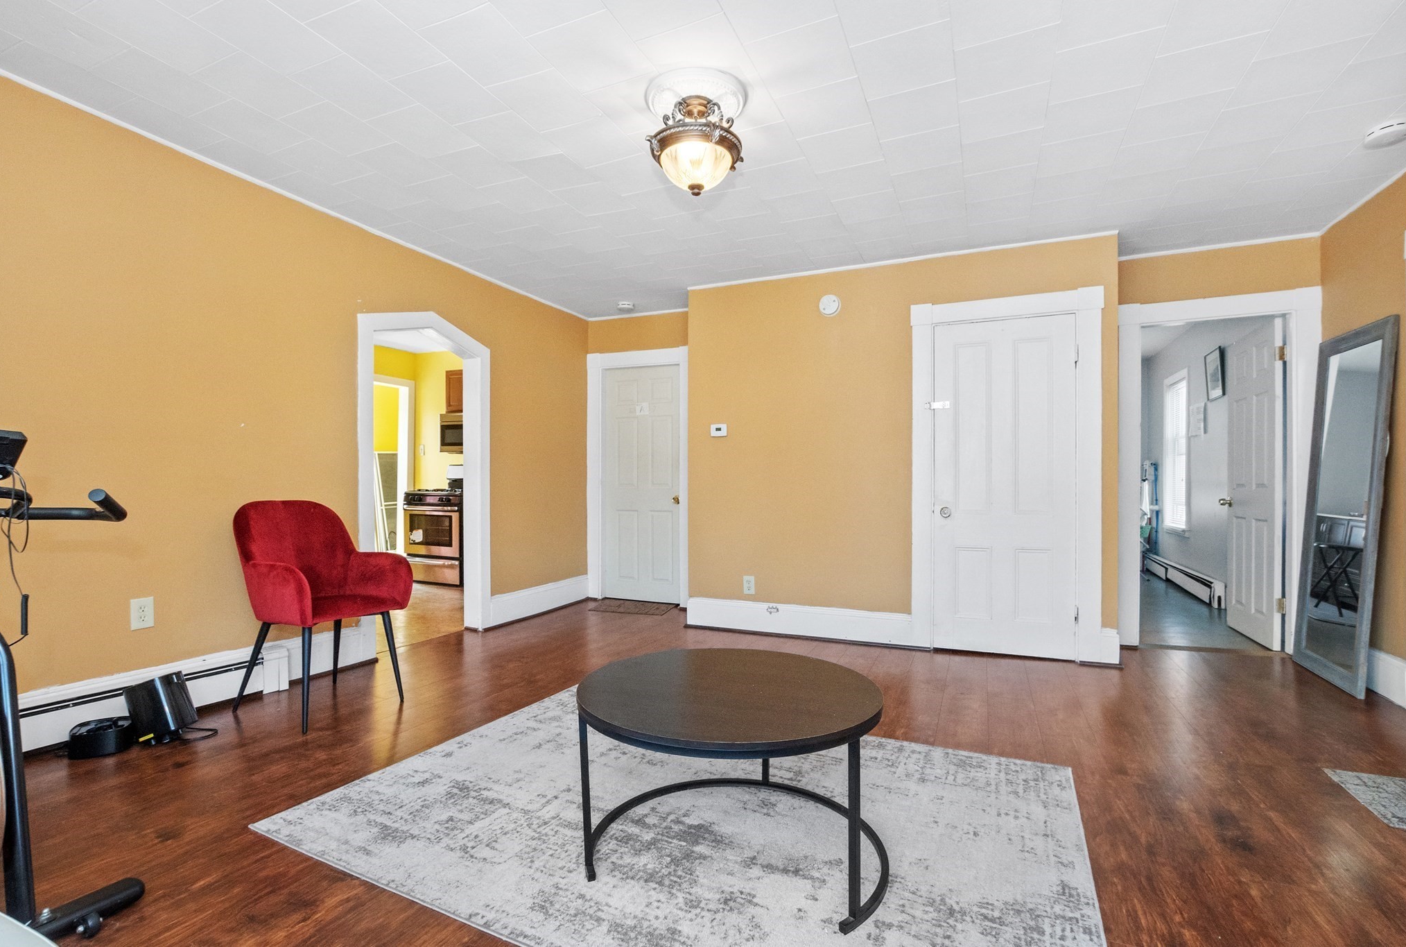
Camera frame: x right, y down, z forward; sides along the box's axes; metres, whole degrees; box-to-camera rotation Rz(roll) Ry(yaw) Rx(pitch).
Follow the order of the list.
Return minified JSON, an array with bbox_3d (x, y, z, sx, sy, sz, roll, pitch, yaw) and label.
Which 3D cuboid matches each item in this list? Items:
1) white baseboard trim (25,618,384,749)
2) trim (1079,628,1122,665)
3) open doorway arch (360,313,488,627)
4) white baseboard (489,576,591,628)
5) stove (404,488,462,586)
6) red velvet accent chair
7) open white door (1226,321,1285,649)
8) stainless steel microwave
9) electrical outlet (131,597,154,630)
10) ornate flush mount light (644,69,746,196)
[{"bbox_3d":[-2.140,0.918,2.720,0.070,0.240,1.480,-1,-1,27],"label":"white baseboard trim"},{"bbox_3d":[2.234,0.973,3.343,0.215,0.210,0.030,0,-1,24],"label":"trim"},{"bbox_3d":[-1.750,0.040,3.730,0.180,2.110,0.950,0,0,26],"label":"open doorway arch"},{"bbox_3d":[-1.245,0.985,4.630,0.030,0.220,1.120,0,0,24],"label":"white baseboard"},{"bbox_3d":[-2.571,0.644,6.222,0.760,0.950,0.670,0,-1,24],"label":"stove"},{"bbox_3d":[-1.696,0.576,2.633,0.580,0.890,0.550,0,-1,24],"label":"red velvet accent chair"},{"bbox_3d":[3.665,0.065,3.960,0.045,2.030,0.710,0,0,23],"label":"open white door"},{"bbox_3d":[-2.445,-0.430,6.530,0.760,0.420,0.400,0,0,21],"label":"stainless steel microwave"},{"bbox_3d":[-2.282,0.572,2.414,0.010,0.121,0.076,0,-1,24],"label":"electrical outlet"},{"bbox_3d":[-0.027,-1.226,2.271,0.385,0.350,0.385,0,-1,0],"label":"ornate flush mount light"}]

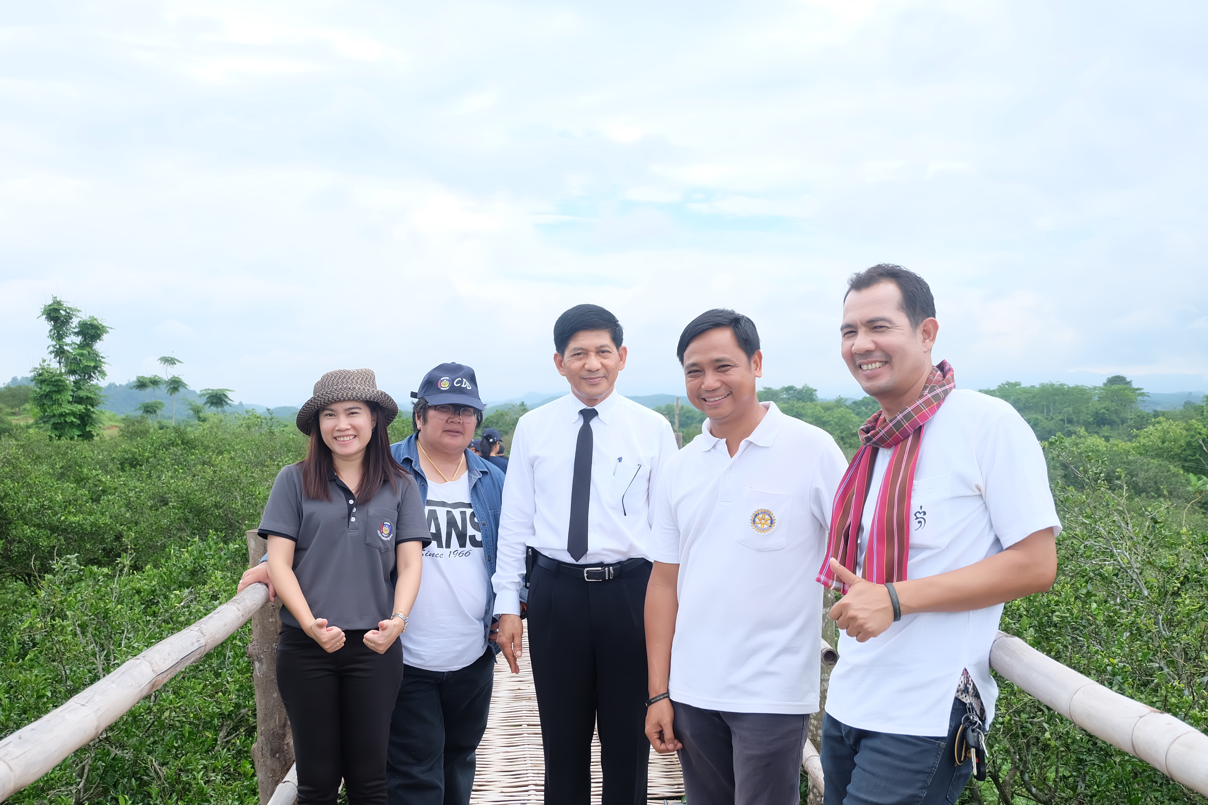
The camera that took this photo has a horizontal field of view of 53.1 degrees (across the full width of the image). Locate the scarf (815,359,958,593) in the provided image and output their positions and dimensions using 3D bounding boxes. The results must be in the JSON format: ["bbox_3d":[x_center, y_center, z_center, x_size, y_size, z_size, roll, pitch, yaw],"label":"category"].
[{"bbox_3d":[0.497,0.130,2.130,0.270,0.410,0.250,0,0,-33],"label":"scarf"}]

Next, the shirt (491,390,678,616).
[{"bbox_3d":[-0.028,0.254,3.100,0.520,0.580,0.270,0,0,0],"label":"shirt"}]

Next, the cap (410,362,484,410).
[{"bbox_3d":[-0.420,-0.043,3.270,0.180,0.135,0.260,0,6,-29],"label":"cap"}]

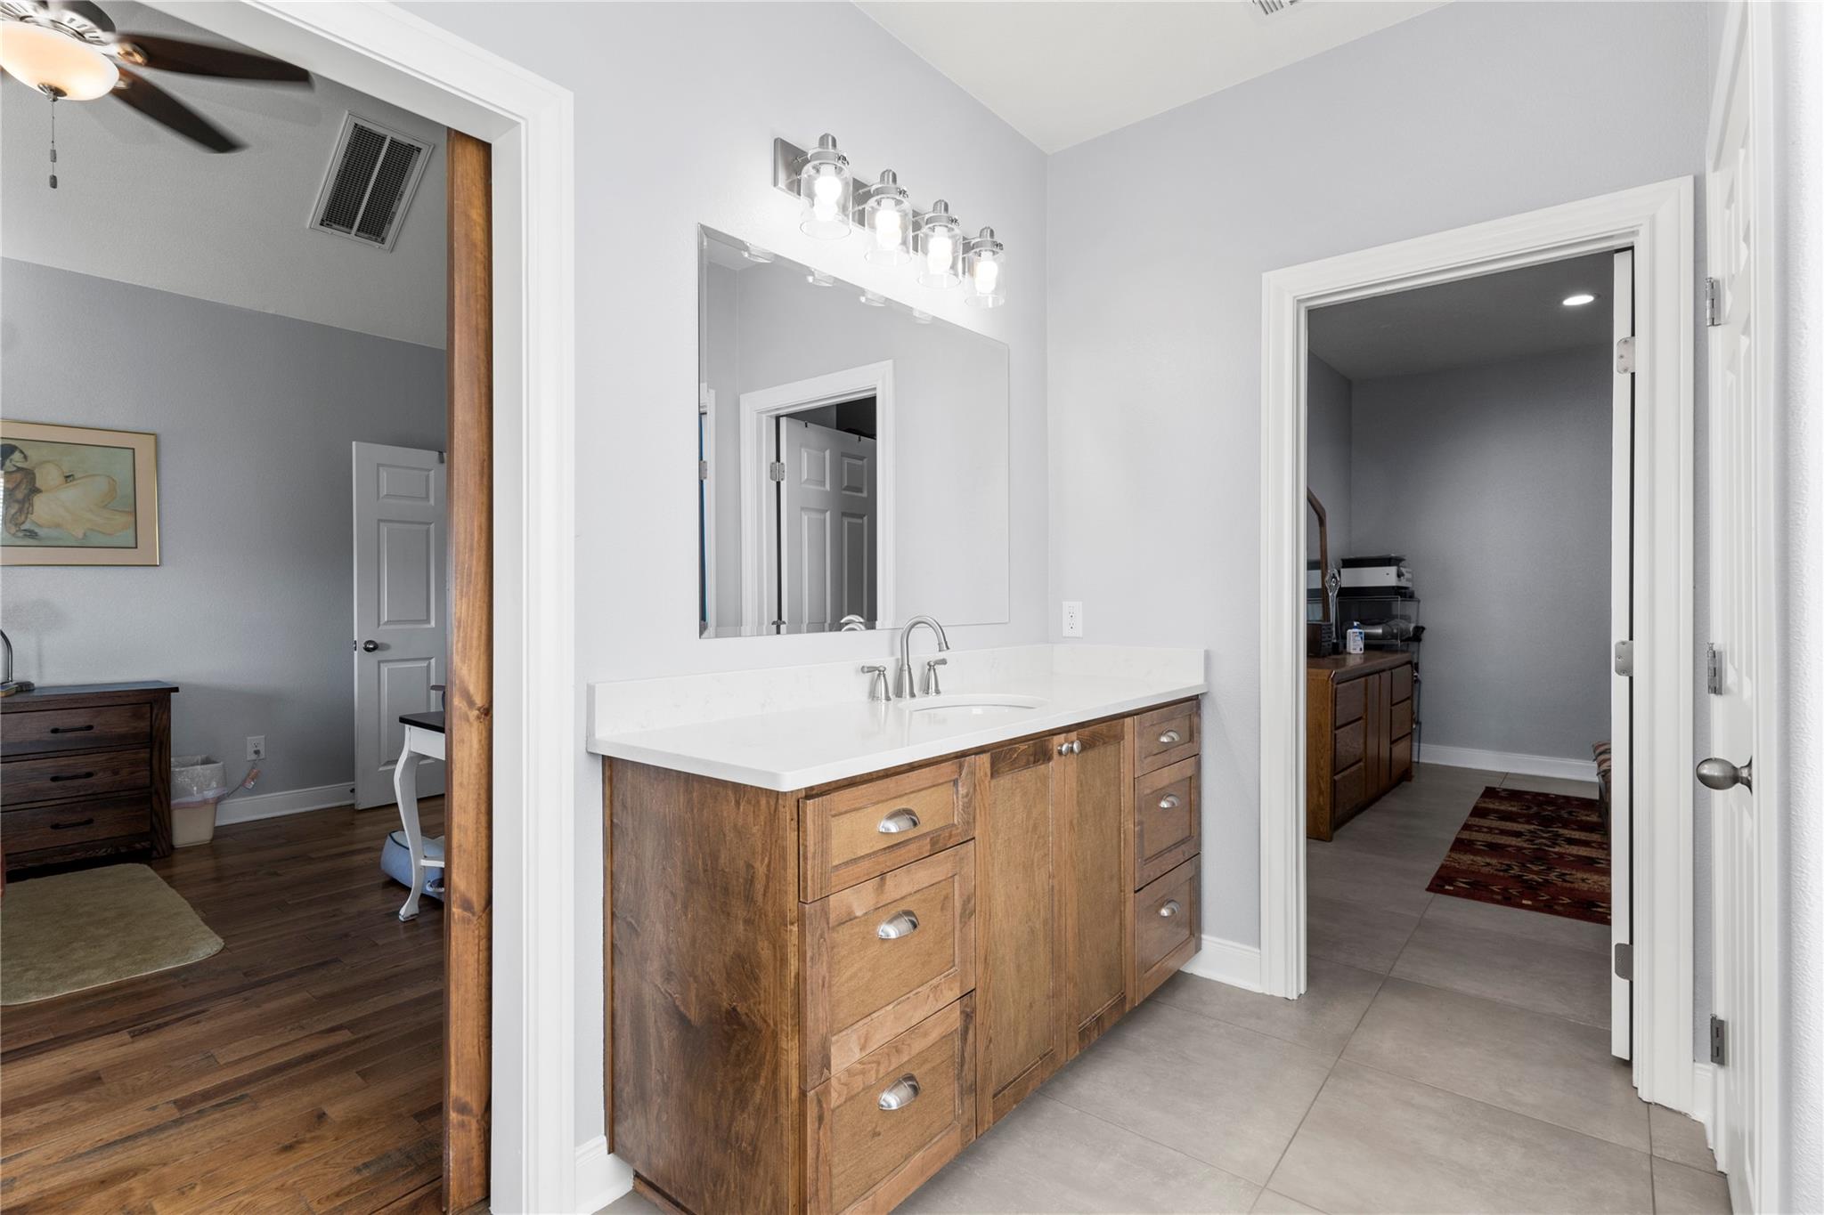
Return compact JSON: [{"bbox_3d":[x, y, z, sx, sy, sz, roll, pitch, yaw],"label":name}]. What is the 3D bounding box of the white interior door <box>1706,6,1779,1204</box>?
[{"bbox_3d":[1.490,0.154,1.443,0.050,2.040,0.637,1,1,43],"label":"white interior door"}]

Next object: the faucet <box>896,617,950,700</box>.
[{"bbox_3d":[0.031,0.137,2.209,0.174,0.231,0.060,1,1,41],"label":"faucet"}]

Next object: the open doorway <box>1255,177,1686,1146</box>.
[{"bbox_3d":[1.457,0.091,2.173,0.940,2.134,0.139,1,1,40],"label":"open doorway"}]

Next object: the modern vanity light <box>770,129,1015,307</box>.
[{"bbox_3d":[-0.013,-1.025,2.206,0.174,0.239,0.816,1,1,41],"label":"modern vanity light"}]

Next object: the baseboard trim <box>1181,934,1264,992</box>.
[{"bbox_3d":[0.964,1.089,2.531,0.259,0.129,0.018,1,1,40],"label":"baseboard trim"}]

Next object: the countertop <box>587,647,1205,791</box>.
[{"bbox_3d":[0.156,0.217,2.112,0.577,0.135,1.731,1,1,41],"label":"countertop"}]

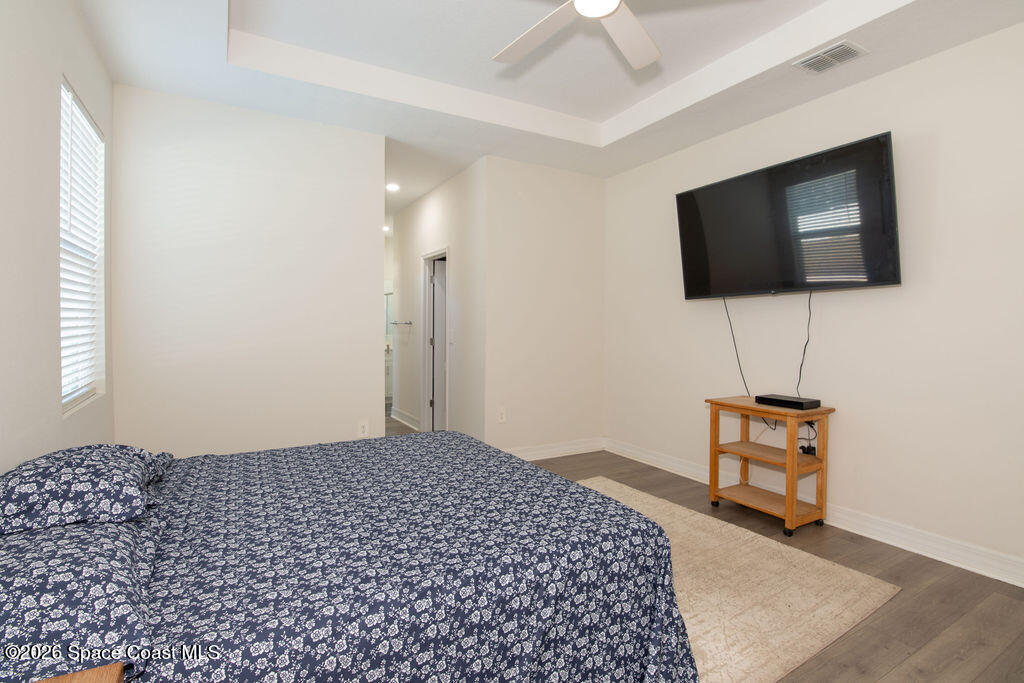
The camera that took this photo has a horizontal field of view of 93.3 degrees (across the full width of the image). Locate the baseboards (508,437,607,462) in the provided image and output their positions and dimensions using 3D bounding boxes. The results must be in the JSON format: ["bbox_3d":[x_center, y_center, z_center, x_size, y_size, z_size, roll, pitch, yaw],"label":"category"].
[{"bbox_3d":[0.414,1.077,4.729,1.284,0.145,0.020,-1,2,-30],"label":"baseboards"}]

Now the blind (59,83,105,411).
[{"bbox_3d":[-2.128,-0.437,2.356,0.060,1.425,0.820,-1,2,-30],"label":"blind"}]

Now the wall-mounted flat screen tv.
[{"bbox_3d":[1.773,-0.748,3.310,0.060,0.840,1.456,-12,8,-30],"label":"wall-mounted flat screen tv"}]

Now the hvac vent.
[{"bbox_3d":[1.785,-1.578,2.714,0.234,0.025,0.280,-1,2,-30],"label":"hvac vent"}]

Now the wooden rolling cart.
[{"bbox_3d":[1.736,0.815,3.305,0.404,0.773,0.669,-1,2,-29],"label":"wooden rolling cart"}]

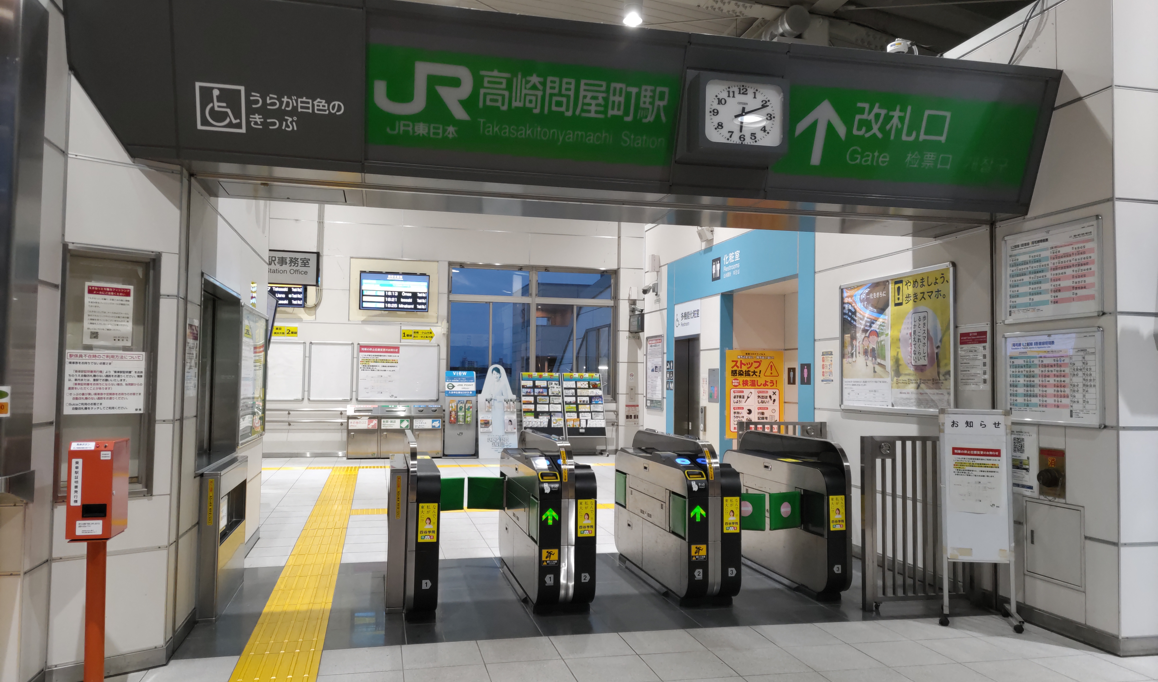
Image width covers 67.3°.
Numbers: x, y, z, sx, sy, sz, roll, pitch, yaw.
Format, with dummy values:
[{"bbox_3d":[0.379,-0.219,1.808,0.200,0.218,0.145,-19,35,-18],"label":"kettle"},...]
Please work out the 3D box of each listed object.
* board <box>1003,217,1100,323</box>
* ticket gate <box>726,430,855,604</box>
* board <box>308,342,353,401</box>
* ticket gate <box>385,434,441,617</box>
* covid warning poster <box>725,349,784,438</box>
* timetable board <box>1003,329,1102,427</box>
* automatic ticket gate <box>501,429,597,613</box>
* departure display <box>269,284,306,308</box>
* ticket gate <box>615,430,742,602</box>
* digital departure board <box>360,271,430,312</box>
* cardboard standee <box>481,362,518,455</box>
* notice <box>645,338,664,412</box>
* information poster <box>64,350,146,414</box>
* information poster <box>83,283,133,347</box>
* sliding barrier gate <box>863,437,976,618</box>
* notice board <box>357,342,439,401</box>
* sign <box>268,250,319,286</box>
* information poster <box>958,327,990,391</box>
[{"bbox_3d":[2.820,-0.399,5.212,0.024,0.555,0.755,1,-3,-13],"label":"board"},{"bbox_3d":[1.485,1.224,6.424,0.187,1.055,1.720,1,-3,-13],"label":"ticket gate"},{"bbox_3d":[-4.522,0.549,15.865,0.765,1.050,0.035,1,-3,-13],"label":"board"},{"bbox_3d":[-1.158,1.166,5.952,0.297,1.047,1.648,1,-3,-13],"label":"ticket gate"},{"bbox_3d":[2.056,0.625,10.161,0.728,1.030,0.012,1,-3,-13],"label":"covid warning poster"},{"bbox_3d":[2.810,0.223,5.185,0.024,0.556,0.760,1,-3,-13],"label":"timetable board"},{"bbox_3d":[-0.260,1.179,6.012,0.357,1.055,1.720,1,-3,-13],"label":"automatic ticket gate"},{"bbox_3d":[-5.411,-0.923,15.174,1.210,0.680,0.100,1,9,-13],"label":"departure display"},{"bbox_3d":[0.657,1.203,6.228,0.355,1.055,1.710,1,-3,-13],"label":"ticket gate"},{"bbox_3d":[-3.385,-0.899,15.949,1.230,0.690,0.110,1,-3,-13],"label":"digital departure board"},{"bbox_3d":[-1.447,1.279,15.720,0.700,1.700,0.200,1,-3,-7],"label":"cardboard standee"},{"bbox_3d":[1.068,0.456,12.428,0.035,1.050,0.775,1,-3,-13],"label":"notice"},{"bbox_3d":[-2.266,0.201,4.169,0.347,0.299,0.008,3,-4,-43],"label":"information poster"},{"bbox_3d":[-2.278,-0.126,4.216,0.210,0.297,0.010,3,-4,-42],"label":"information poster"},{"bbox_3d":[2.201,1.171,5.656,0.797,1.102,0.070,1,-3,-13],"label":"sliding barrier gate"},{"bbox_3d":[-3.288,0.579,15.862,1.470,1.048,0.030,1,-3,-13],"label":"notice board"},{"bbox_3d":[-3.024,-0.749,9.102,0.576,0.345,0.220,1,-3,-13],"label":"sign"},{"bbox_3d":[2.620,0.117,5.790,0.010,0.425,0.315,1,-3,-13],"label":"information poster"}]

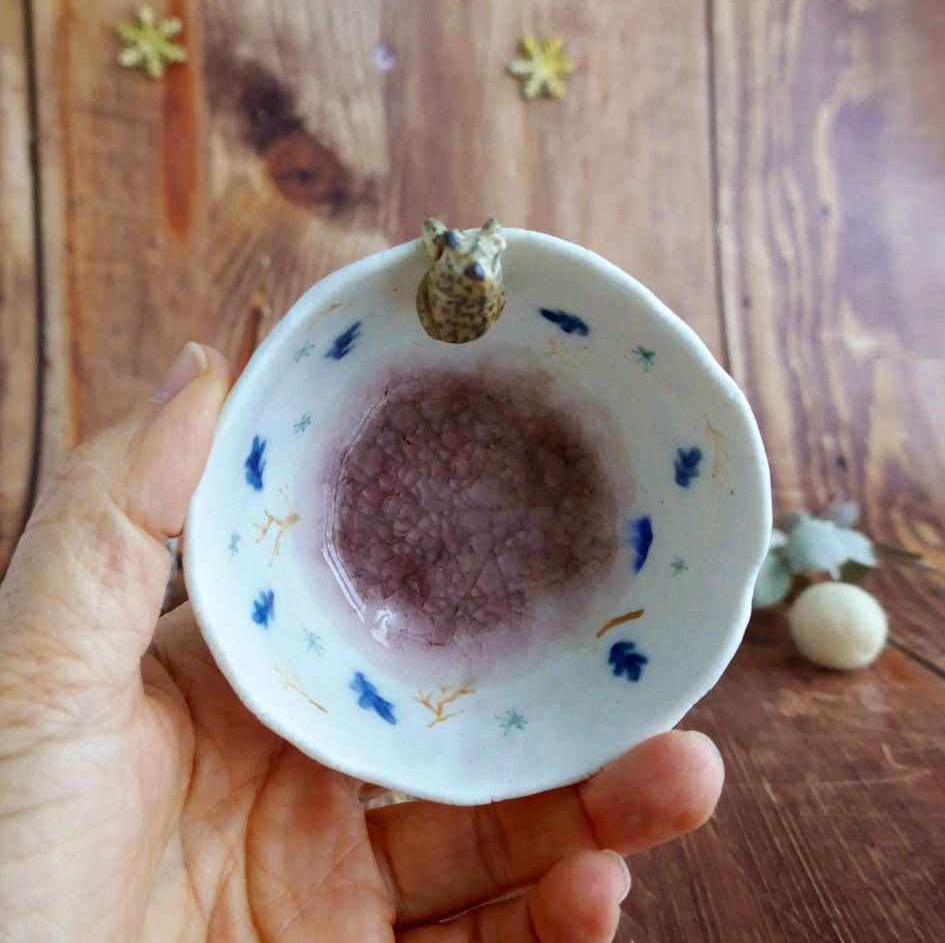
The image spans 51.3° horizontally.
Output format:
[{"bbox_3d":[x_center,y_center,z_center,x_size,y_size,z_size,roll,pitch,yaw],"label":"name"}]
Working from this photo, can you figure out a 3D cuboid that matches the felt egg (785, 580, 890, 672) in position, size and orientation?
[{"bbox_3d":[0.160,0.067,0.430,0.045,0.040,0.043,0,13,0],"label":"felt egg"}]

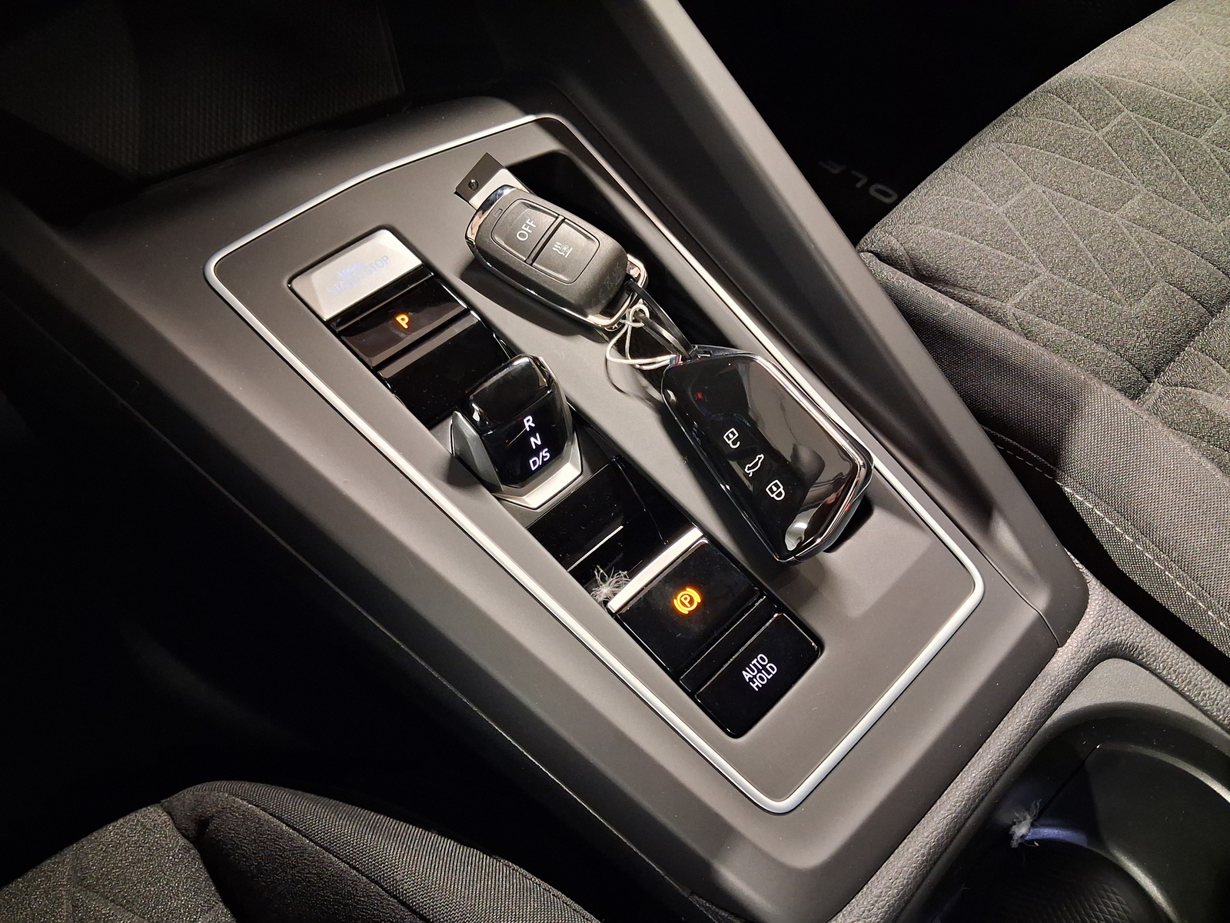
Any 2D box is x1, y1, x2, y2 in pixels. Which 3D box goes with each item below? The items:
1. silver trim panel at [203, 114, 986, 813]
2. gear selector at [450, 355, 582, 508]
[{"bbox_3d":[0.000,-0.022,0.331,0.157,0.018,0.264,-38,71,-26],"label":"silver trim panel"},{"bbox_3d":[-0.029,-0.010,0.309,0.038,0.034,0.037,-38,71,-26],"label":"gear selector"}]

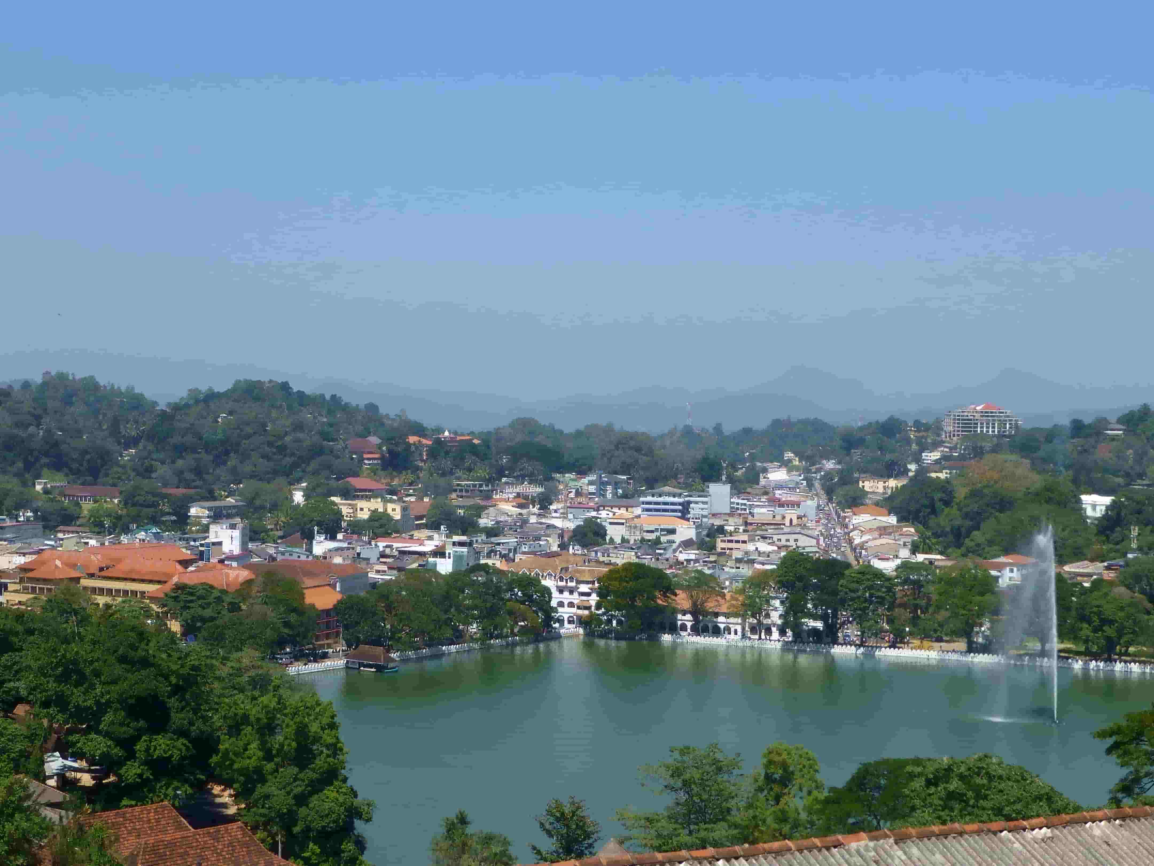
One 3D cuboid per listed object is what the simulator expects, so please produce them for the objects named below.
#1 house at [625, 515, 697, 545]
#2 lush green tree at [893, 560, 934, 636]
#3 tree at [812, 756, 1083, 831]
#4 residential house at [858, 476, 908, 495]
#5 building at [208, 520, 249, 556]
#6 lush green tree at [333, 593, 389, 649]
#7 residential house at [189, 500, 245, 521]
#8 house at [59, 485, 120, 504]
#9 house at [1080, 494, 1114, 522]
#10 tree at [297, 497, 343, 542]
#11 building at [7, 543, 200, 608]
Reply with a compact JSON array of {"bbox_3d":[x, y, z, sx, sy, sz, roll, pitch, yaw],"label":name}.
[{"bbox_3d":[40.260,47.780,750.000,33.000,15.000,18.000,0,1,12],"label":"house"},{"bbox_3d":[89.950,44.380,418.000,11.500,20.680,11.500,0,0,12],"label":"lush green tree"},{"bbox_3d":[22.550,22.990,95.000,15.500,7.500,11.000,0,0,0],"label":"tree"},{"bbox_3d":[186.970,31.940,955.000,28.000,11.000,14.000,0,1,7],"label":"residential house"},{"bbox_3d":[-147.840,46.130,665.000,13.000,17.500,11.000,0,1,12],"label":"building"},{"bbox_3d":[-60.090,52.310,436.000,15.500,15.800,14.500,0,0,0],"label":"lush green tree"},{"bbox_3d":[-157.660,34.690,685.000,12.500,10.640,20.000,0,1,38],"label":"residential house"},{"bbox_3d":[-276.670,35.480,890.000,32.000,10.500,12.000,0,1,0],"label":"house"},{"bbox_3d":[177.470,25.700,535.000,9.800,9.850,8.500,0,0,34],"label":"house"},{"bbox_3d":[-101.670,34.430,620.000,18.190,18.550,17.000,0,0,-9],"label":"tree"},{"bbox_3d":[-169.170,51.230,560.000,54.000,18.000,46.000,0,0,37],"label":"building"}]

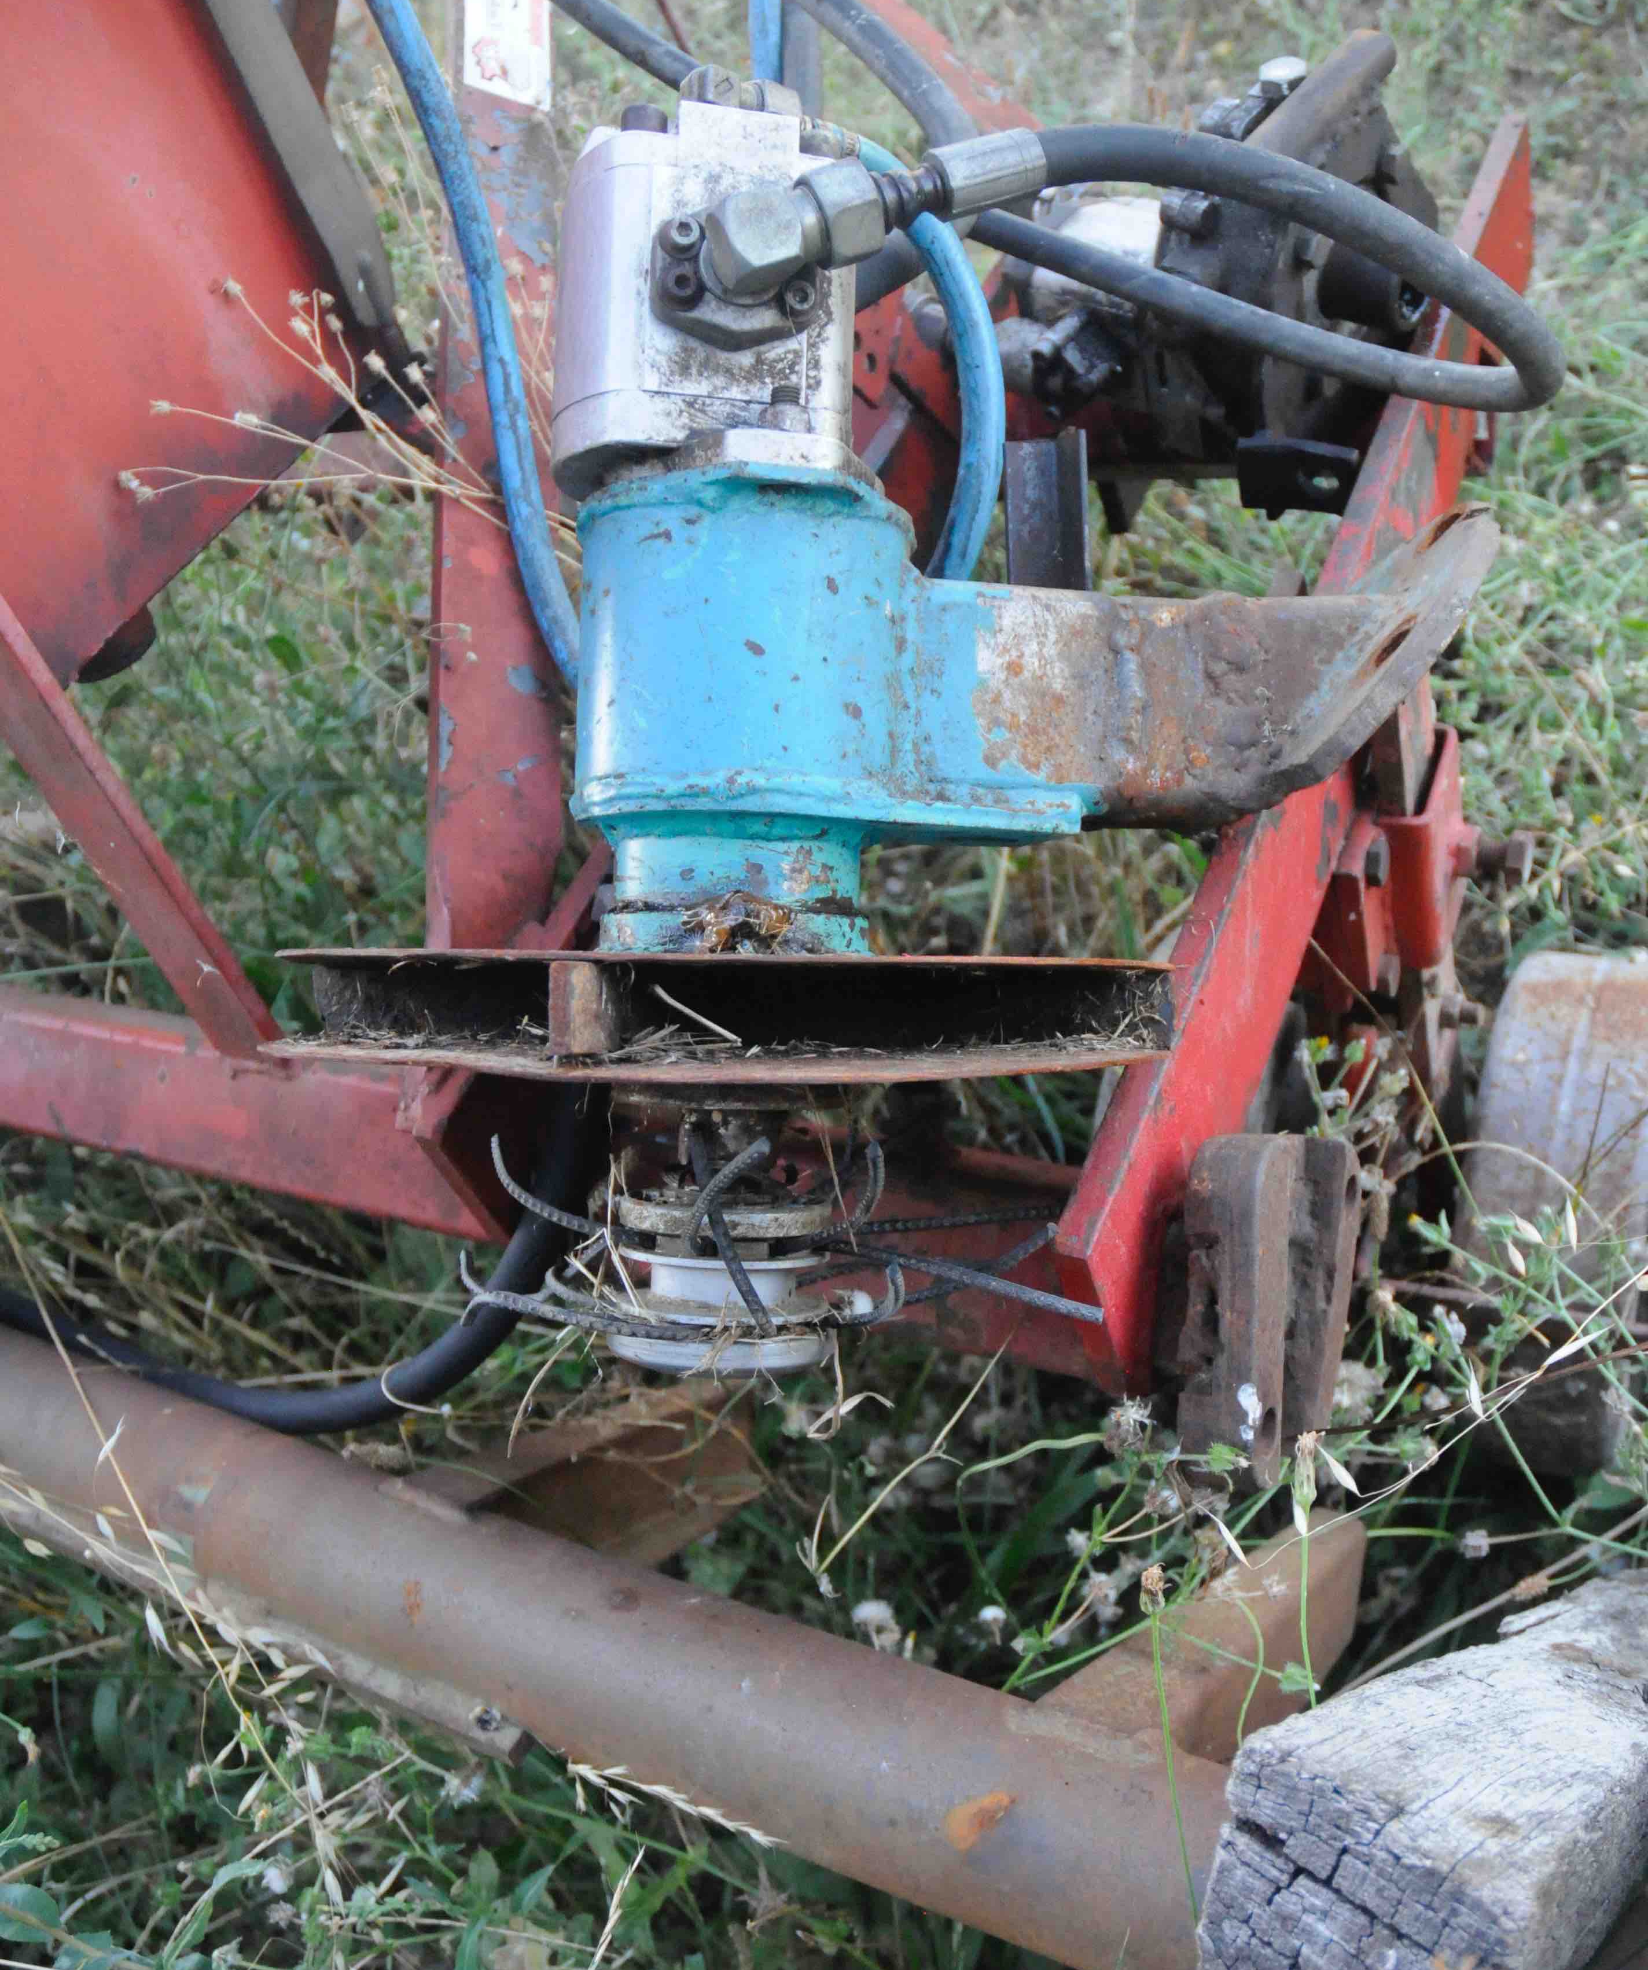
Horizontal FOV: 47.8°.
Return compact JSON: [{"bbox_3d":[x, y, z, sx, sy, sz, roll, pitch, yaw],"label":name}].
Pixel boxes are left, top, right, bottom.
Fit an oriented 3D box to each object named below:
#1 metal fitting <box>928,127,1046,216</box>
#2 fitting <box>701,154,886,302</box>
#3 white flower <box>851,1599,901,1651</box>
[{"bbox_3d":[0.060,-0.300,0.685,0.041,0.025,0.025,-22,6,-14],"label":"metal fitting"},{"bbox_3d":[-0.010,-0.269,0.660,0.064,0.038,0.045,-22,6,-14],"label":"fitting"},{"bbox_3d":[0.024,0.303,0.880,0.024,0.021,0.022,0,36,0],"label":"white flower"}]

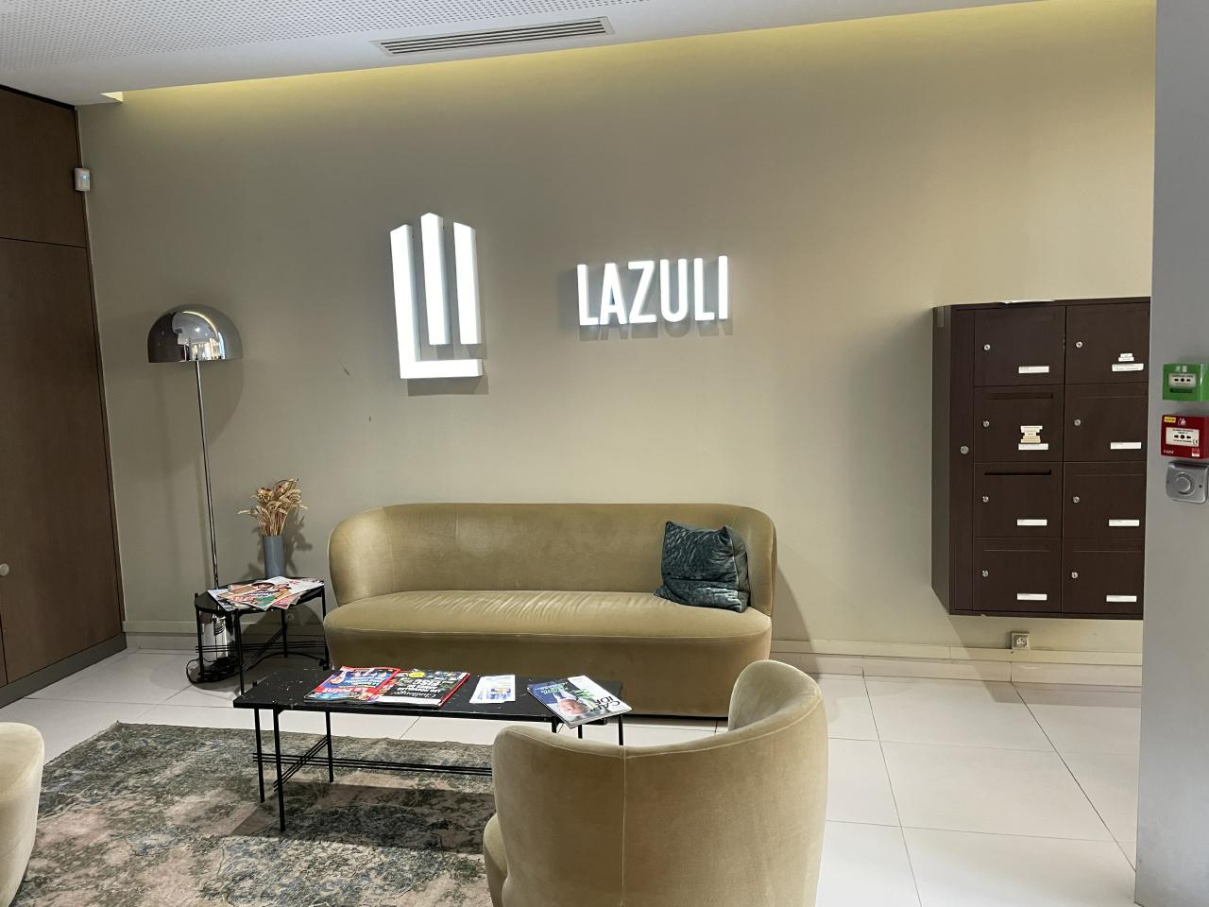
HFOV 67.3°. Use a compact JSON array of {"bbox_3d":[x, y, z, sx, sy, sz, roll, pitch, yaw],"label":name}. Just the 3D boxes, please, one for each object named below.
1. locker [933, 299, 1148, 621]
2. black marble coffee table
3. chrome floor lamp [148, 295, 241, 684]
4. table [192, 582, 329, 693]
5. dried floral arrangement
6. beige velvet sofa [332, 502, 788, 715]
[{"bbox_3d":[1.713,0.011,3.572,0.740,1.190,0.400,-1,6,12],"label":"locker"},{"bbox_3d":[-0.545,0.935,2.843,1.220,0.405,0.370,-1,6,12],"label":"black marble coffee table"},{"bbox_3d":[-1.866,0.171,4.283,0.410,1.730,0.410,-1,6,12],"label":"chrome floor lamp"},{"bbox_3d":[-1.588,0.831,4.210,0.555,0.415,0.555,-1,6,12],"label":"table"},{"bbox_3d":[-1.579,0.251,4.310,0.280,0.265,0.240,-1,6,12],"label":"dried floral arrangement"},{"bbox_3d":[-0.239,0.641,3.904,1.930,0.770,0.650,-1,6,12],"label":"beige velvet sofa"}]

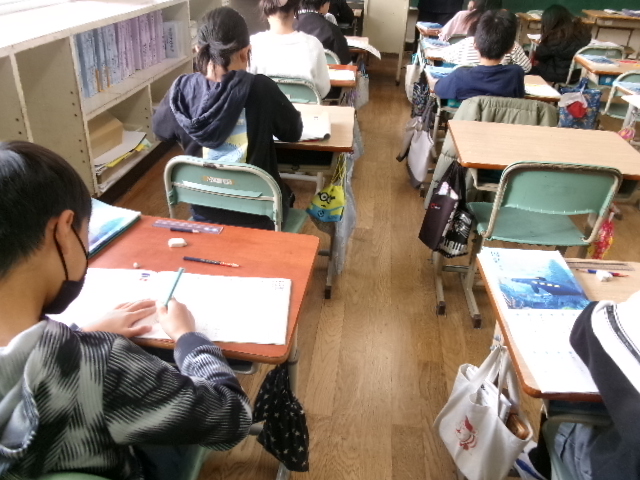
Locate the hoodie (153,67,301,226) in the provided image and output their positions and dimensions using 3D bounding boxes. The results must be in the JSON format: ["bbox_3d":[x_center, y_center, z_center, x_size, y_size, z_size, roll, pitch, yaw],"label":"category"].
[{"bbox_3d":[-0.254,-0.268,1.483,0.390,0.420,0.360,5,30,3],"label":"hoodie"}]

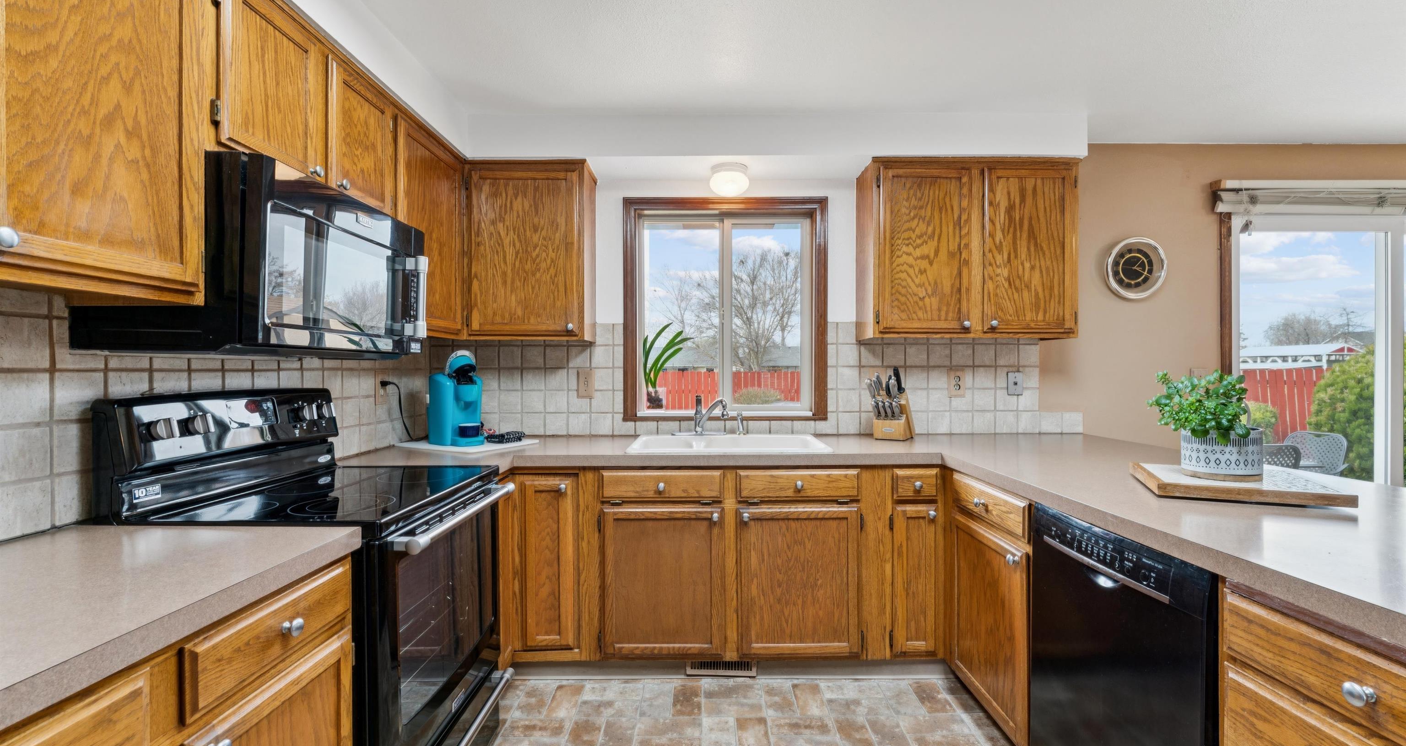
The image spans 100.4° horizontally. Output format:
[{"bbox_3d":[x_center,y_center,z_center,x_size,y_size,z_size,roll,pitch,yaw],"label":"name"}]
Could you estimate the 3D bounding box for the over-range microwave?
[{"bbox_3d":[-1.117,-0.256,1.615,0.430,0.430,0.757,0,0,0],"label":"over-range microwave"}]

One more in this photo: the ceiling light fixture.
[{"bbox_3d":[0.126,-0.881,2.720,0.187,0.128,0.187,0,0,0],"label":"ceiling light fixture"}]

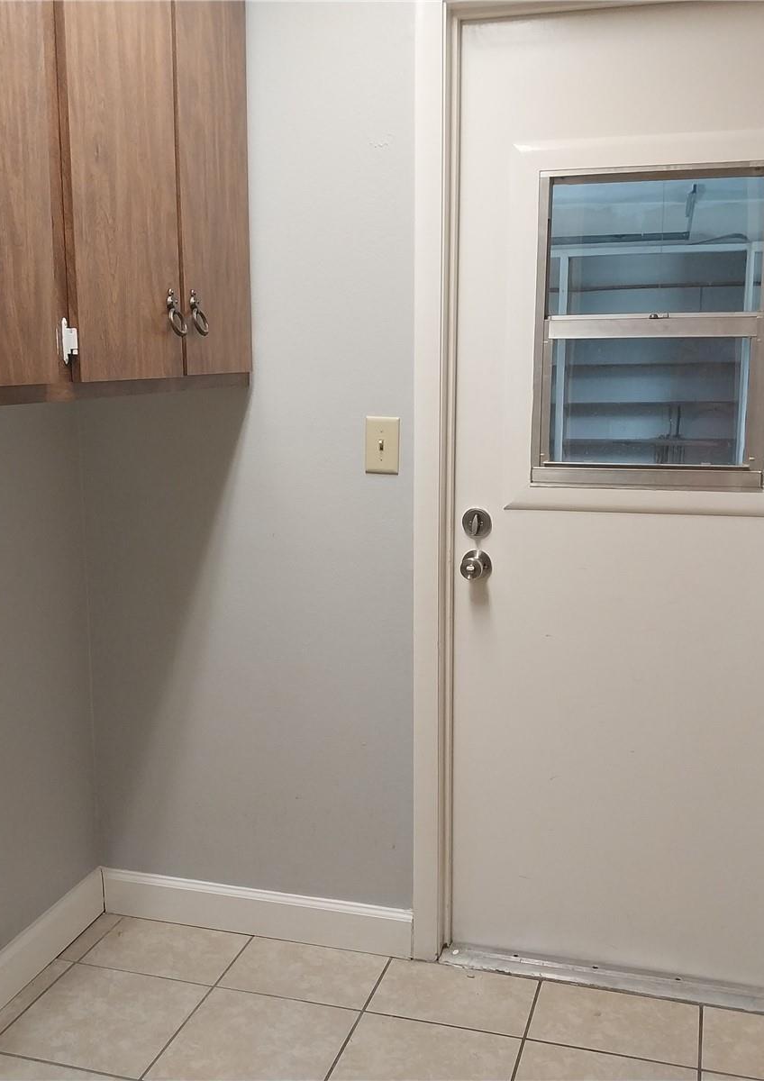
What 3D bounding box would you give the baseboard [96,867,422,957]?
[{"bbox_3d":[-0.306,0.867,2.533,0.781,0.119,0.014,2,9,15],"label":"baseboard"}]

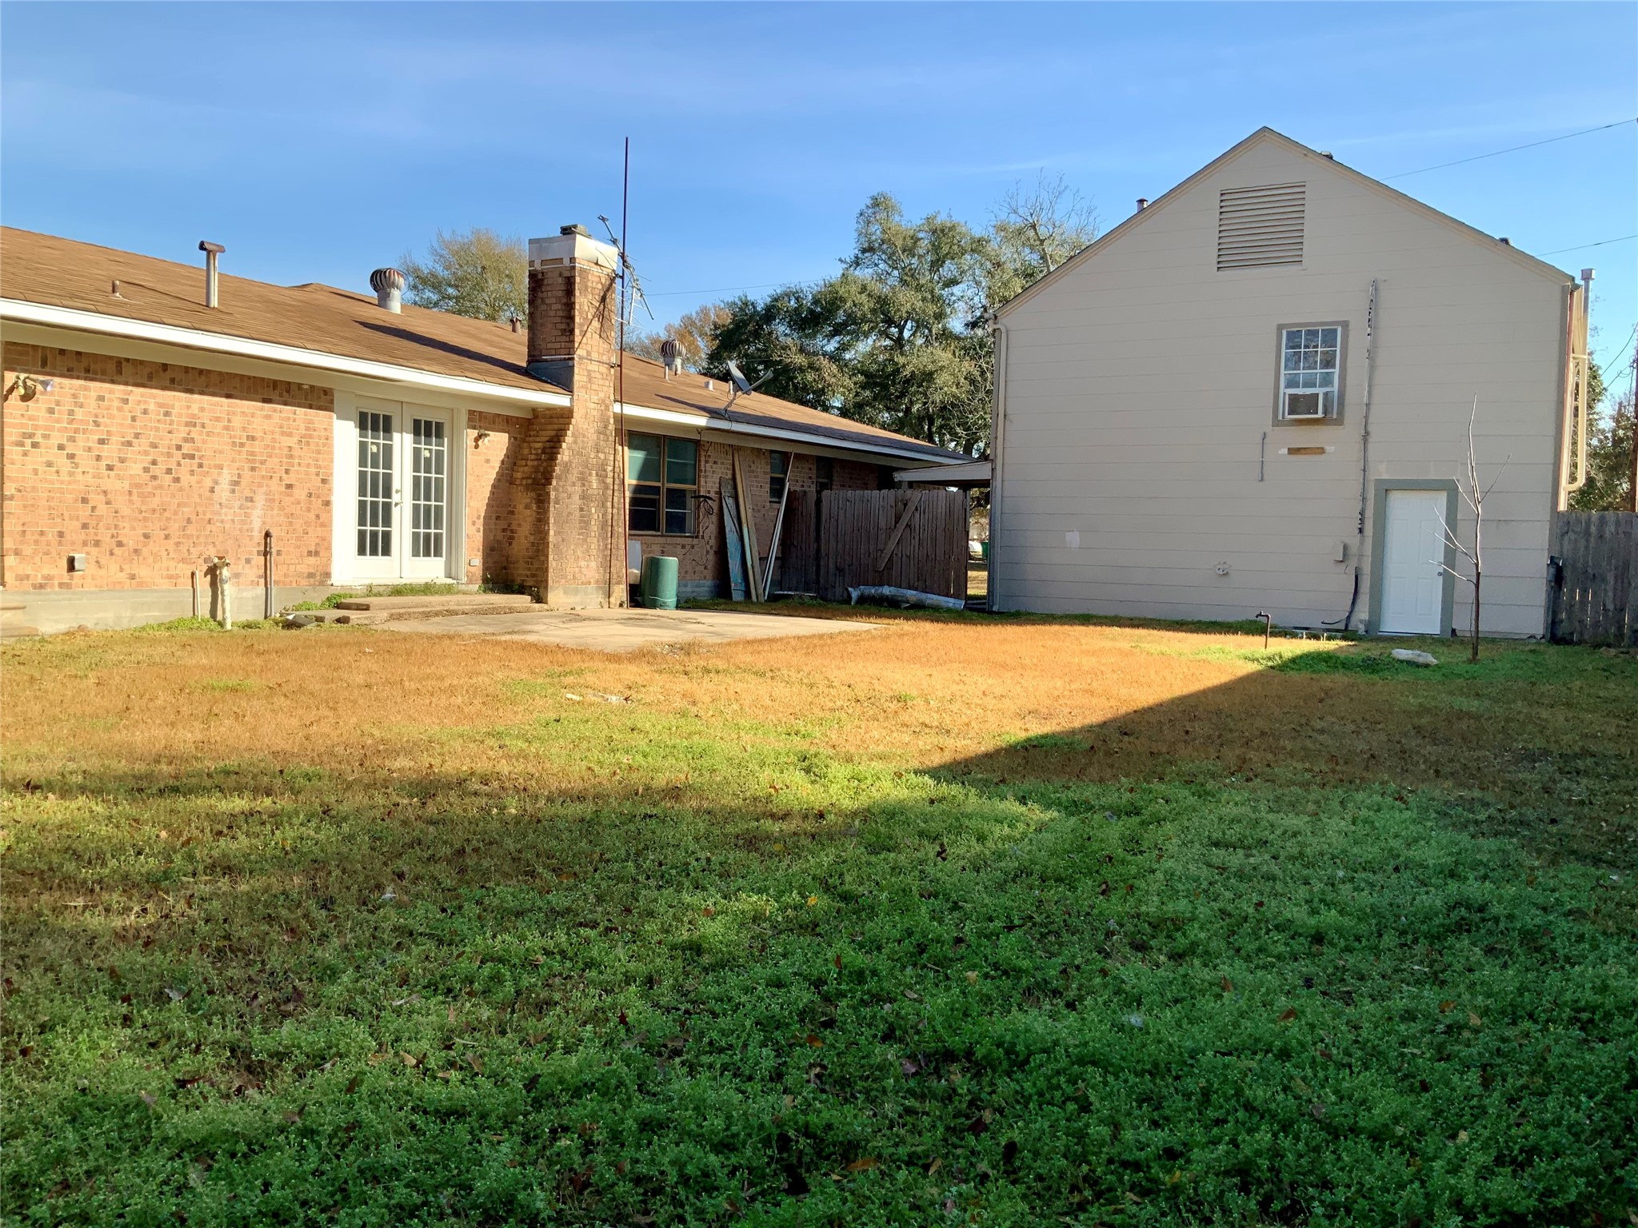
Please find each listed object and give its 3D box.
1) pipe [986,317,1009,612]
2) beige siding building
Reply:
[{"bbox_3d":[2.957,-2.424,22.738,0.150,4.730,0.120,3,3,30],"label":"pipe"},{"bbox_3d":[8.445,-3.689,24.103,8.430,7.470,8.000,3,3,30],"label":"beige siding building"}]

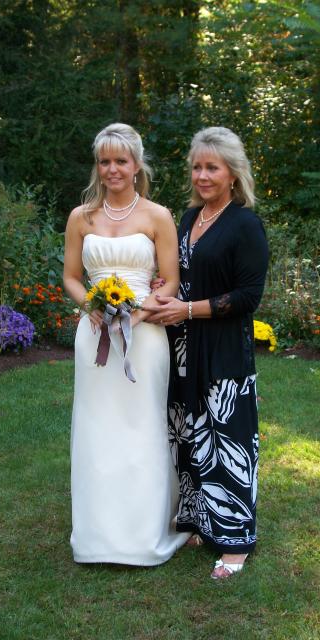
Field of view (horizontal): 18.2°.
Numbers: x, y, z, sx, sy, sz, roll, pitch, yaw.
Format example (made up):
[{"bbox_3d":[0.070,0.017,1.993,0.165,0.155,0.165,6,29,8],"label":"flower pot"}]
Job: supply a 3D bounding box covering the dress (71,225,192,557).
[{"bbox_3d":[-0.115,0.284,4.016,0.470,1.270,0.500,2,9,12],"label":"dress"}]

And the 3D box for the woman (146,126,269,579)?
[{"bbox_3d":[0.185,0.092,3.917,0.480,1.680,0.460,7,11,38],"label":"woman"}]

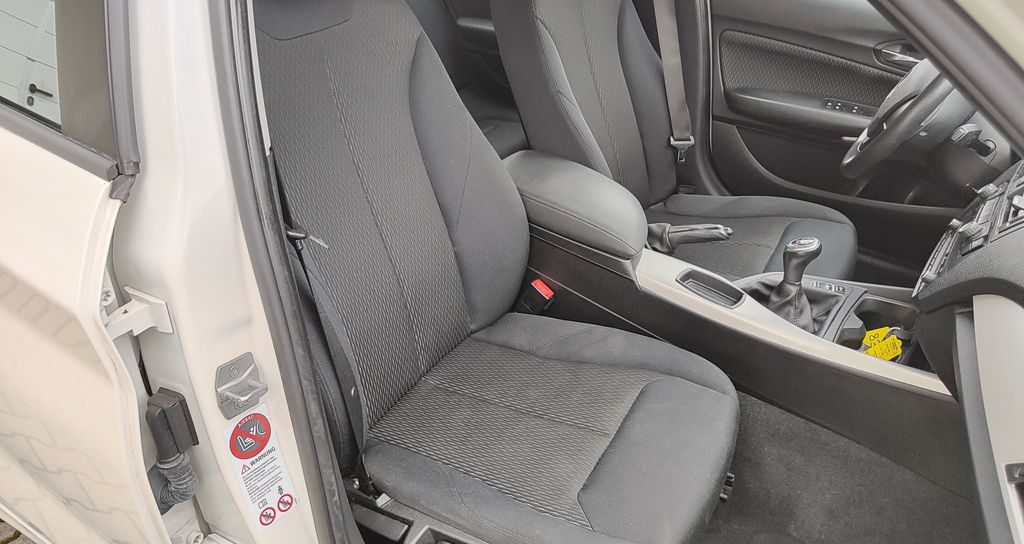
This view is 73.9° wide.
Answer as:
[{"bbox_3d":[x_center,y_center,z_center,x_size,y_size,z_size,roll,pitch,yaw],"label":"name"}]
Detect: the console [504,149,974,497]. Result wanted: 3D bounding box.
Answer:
[{"bbox_3d":[0.376,0.017,1.197,1.000,0.350,0.270,22,38,23],"label":"console"}]

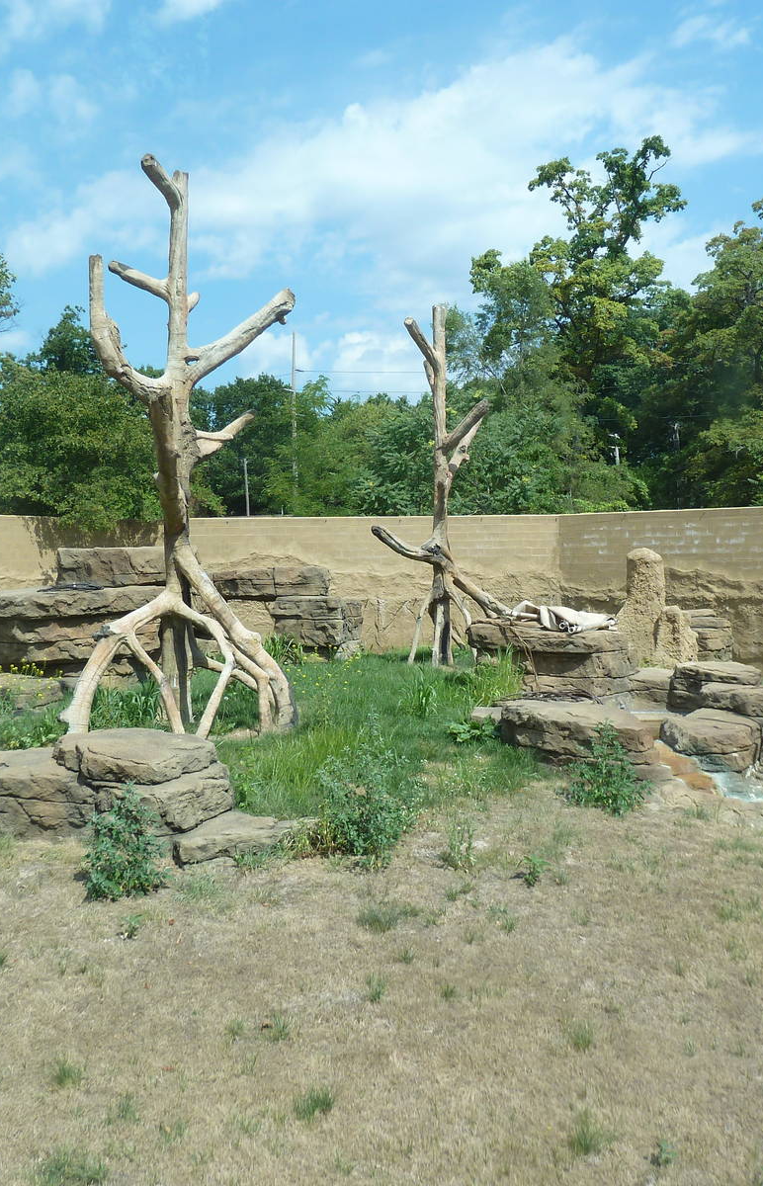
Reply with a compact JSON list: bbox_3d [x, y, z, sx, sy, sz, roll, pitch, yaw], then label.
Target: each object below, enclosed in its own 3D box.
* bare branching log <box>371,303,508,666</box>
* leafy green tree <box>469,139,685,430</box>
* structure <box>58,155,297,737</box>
[{"bbox_3d":[1.259,-2.120,24.000,2.900,7.600,2.500,0,0,0],"label":"bare branching log"},{"bbox_3d":[8.230,-8.500,48.000,8.900,20.500,8.500,0,0,0],"label":"leafy green tree"},{"bbox_3d":[-2.491,-1.720,14.000,2.850,6.950,2.500,0,0,0],"label":"structure"}]

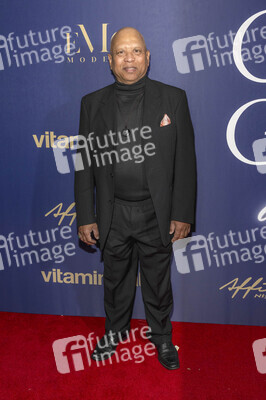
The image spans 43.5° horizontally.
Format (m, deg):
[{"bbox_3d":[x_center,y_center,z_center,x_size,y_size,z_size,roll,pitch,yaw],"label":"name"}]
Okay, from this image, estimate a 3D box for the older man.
[{"bbox_3d":[0.015,0.059,1.738,0.630,1.740,0.400,1,17,5],"label":"older man"}]

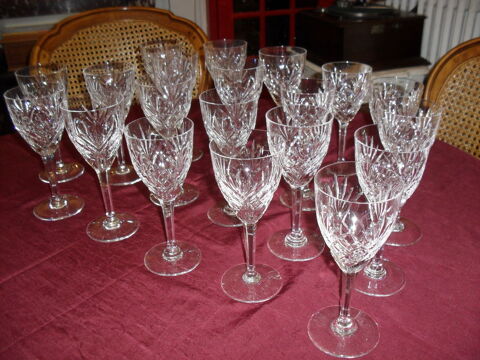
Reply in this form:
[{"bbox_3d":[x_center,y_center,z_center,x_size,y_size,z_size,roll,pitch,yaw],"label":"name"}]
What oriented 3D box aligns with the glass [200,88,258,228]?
[{"bbox_3d":[-0.012,-0.031,0.670,0.076,0.180,0.076,-2,27,0],"label":"glass"}]

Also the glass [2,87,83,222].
[{"bbox_3d":[-0.278,-0.039,0.701,0.076,0.180,0.076,-2,27,0],"label":"glass"}]

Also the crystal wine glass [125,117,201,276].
[{"bbox_3d":[-0.086,0.019,0.576,0.076,0.180,0.076,-2,27,0],"label":"crystal wine glass"}]

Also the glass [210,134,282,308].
[{"bbox_3d":[0.010,0.040,0.529,0.076,0.180,0.076,-2,27,0],"label":"glass"}]

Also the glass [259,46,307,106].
[{"bbox_3d":[0.075,-0.135,0.865,0.079,0.186,0.079,-1,27,0],"label":"glass"}]

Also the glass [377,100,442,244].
[{"bbox_3d":[0.205,-0.009,0.622,0.075,0.177,0.075,-1,27,0],"label":"glass"}]

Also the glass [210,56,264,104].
[{"bbox_3d":[0.000,-0.097,0.793,0.079,0.188,0.079,-1,27,0],"label":"glass"}]

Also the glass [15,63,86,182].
[{"bbox_3d":[-0.312,-0.092,0.808,0.076,0.180,0.076,-2,27,0],"label":"glass"}]

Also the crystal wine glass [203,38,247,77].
[{"bbox_3d":[-0.024,-0.170,0.939,0.076,0.180,0.076,-2,27,0],"label":"crystal wine glass"}]

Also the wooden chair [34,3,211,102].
[{"bbox_3d":[-0.231,0.109,1.203,0.500,0.960,0.570,-8,27,-12],"label":"wooden chair"}]

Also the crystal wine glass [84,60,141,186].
[{"bbox_3d":[-0.201,-0.091,0.796,0.077,0.183,0.077,-1,27,0],"label":"crystal wine glass"}]

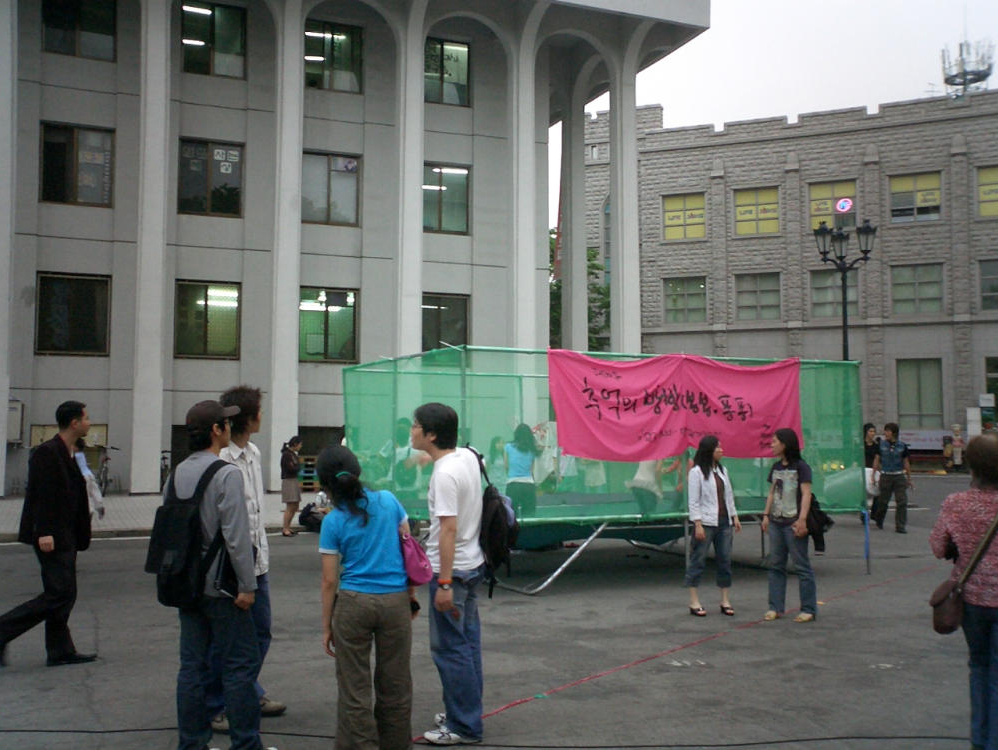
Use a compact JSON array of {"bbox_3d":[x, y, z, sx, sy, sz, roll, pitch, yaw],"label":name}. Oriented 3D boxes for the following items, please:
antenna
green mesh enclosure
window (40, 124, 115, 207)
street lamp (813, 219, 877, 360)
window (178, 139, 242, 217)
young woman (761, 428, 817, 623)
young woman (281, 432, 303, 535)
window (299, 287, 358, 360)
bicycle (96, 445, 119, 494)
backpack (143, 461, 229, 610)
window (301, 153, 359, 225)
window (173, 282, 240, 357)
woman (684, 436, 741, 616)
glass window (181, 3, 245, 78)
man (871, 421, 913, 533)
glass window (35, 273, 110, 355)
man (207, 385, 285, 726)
[{"bbox_3d":[19.724,-12.861,45.000,2.100,2.600,2.000,-1,-3,24],"label":"antenna"},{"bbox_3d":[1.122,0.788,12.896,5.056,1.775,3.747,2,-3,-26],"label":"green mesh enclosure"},{"bbox_3d":[-10.222,-5.086,25.926,1.642,1.952,0.150,2,-4,-22],"label":"window"},{"bbox_3d":[7.392,-0.244,22.813,1.322,6.092,1.216,-1,-3,18],"label":"street lamp"},{"bbox_3d":[-6.918,-4.728,25.681,1.521,1.843,0.150,1,-3,-23],"label":"window"},{"bbox_3d":[2.508,1.282,9.271,0.500,1.624,0.320,-1,-4,25],"label":"young woman"},{"bbox_3d":[-3.358,1.780,17.355,0.360,1.592,0.420,-1,-4,16],"label":"young woman"},{"bbox_3d":[-4.244,-1.241,26.658,1.521,1.902,0.150,1,-3,-23],"label":"window"},{"bbox_3d":[-9.199,2.259,24.962,0.580,1.120,1.650,2,-4,-22],"label":"bicycle"},{"bbox_3d":[-1.461,0.738,4.980,0.260,0.660,0.330,3,-5,-44],"label":"backpack"},{"bbox_3d":[-4.431,-4.918,28.308,1.608,1.930,0.150,2,-4,-22],"label":"window"},{"bbox_3d":[-7.321,-1.377,26.901,1.591,1.942,0.150,2,-4,-22],"label":"window"},{"bbox_3d":[1.922,1.343,9.703,0.470,1.610,0.320,3,-4,-43],"label":"woman"},{"bbox_3d":[-6.878,-8.105,25.878,1.521,1.814,0.150,1,-3,-23],"label":"glass window"},{"bbox_3d":[6.339,1.637,17.269,0.580,1.770,0.420,0,-4,9],"label":"man"},{"bbox_3d":[-9.671,-1.368,24.307,1.565,1.882,0.150,1,-3,-23],"label":"glass window"},{"bbox_3d":[-1.359,0.954,5.747,0.380,1.786,0.460,-1,-4,21],"label":"man"}]

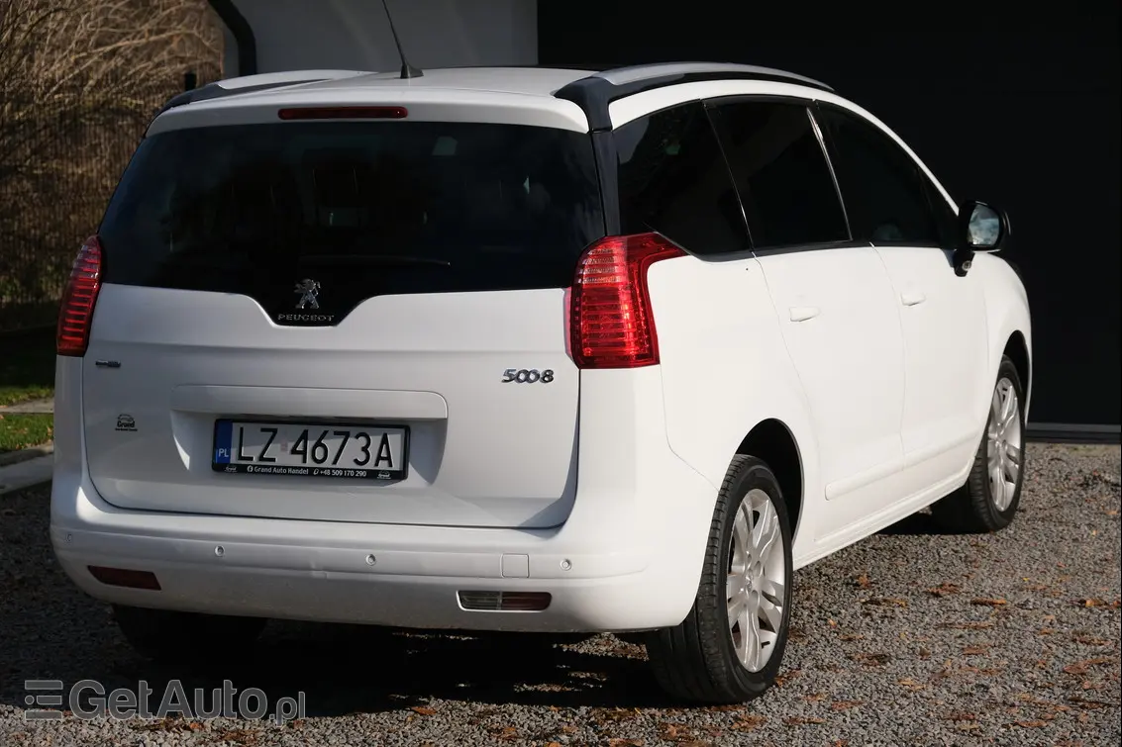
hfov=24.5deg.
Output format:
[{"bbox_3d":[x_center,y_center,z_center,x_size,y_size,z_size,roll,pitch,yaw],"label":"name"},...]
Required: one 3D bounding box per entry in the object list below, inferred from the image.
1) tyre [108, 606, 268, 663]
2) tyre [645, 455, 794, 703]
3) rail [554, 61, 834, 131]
[{"bbox_3d":[-1.013,0.490,7.292,0.225,0.650,0.650,1,6,23],"label":"tyre"},{"bbox_3d":[0.411,0.527,6.681,0.225,0.650,0.650,1,6,23],"label":"tyre"},{"bbox_3d":[0.443,-0.769,7.102,0.155,0.175,2.020,1,6,23],"label":"rail"}]

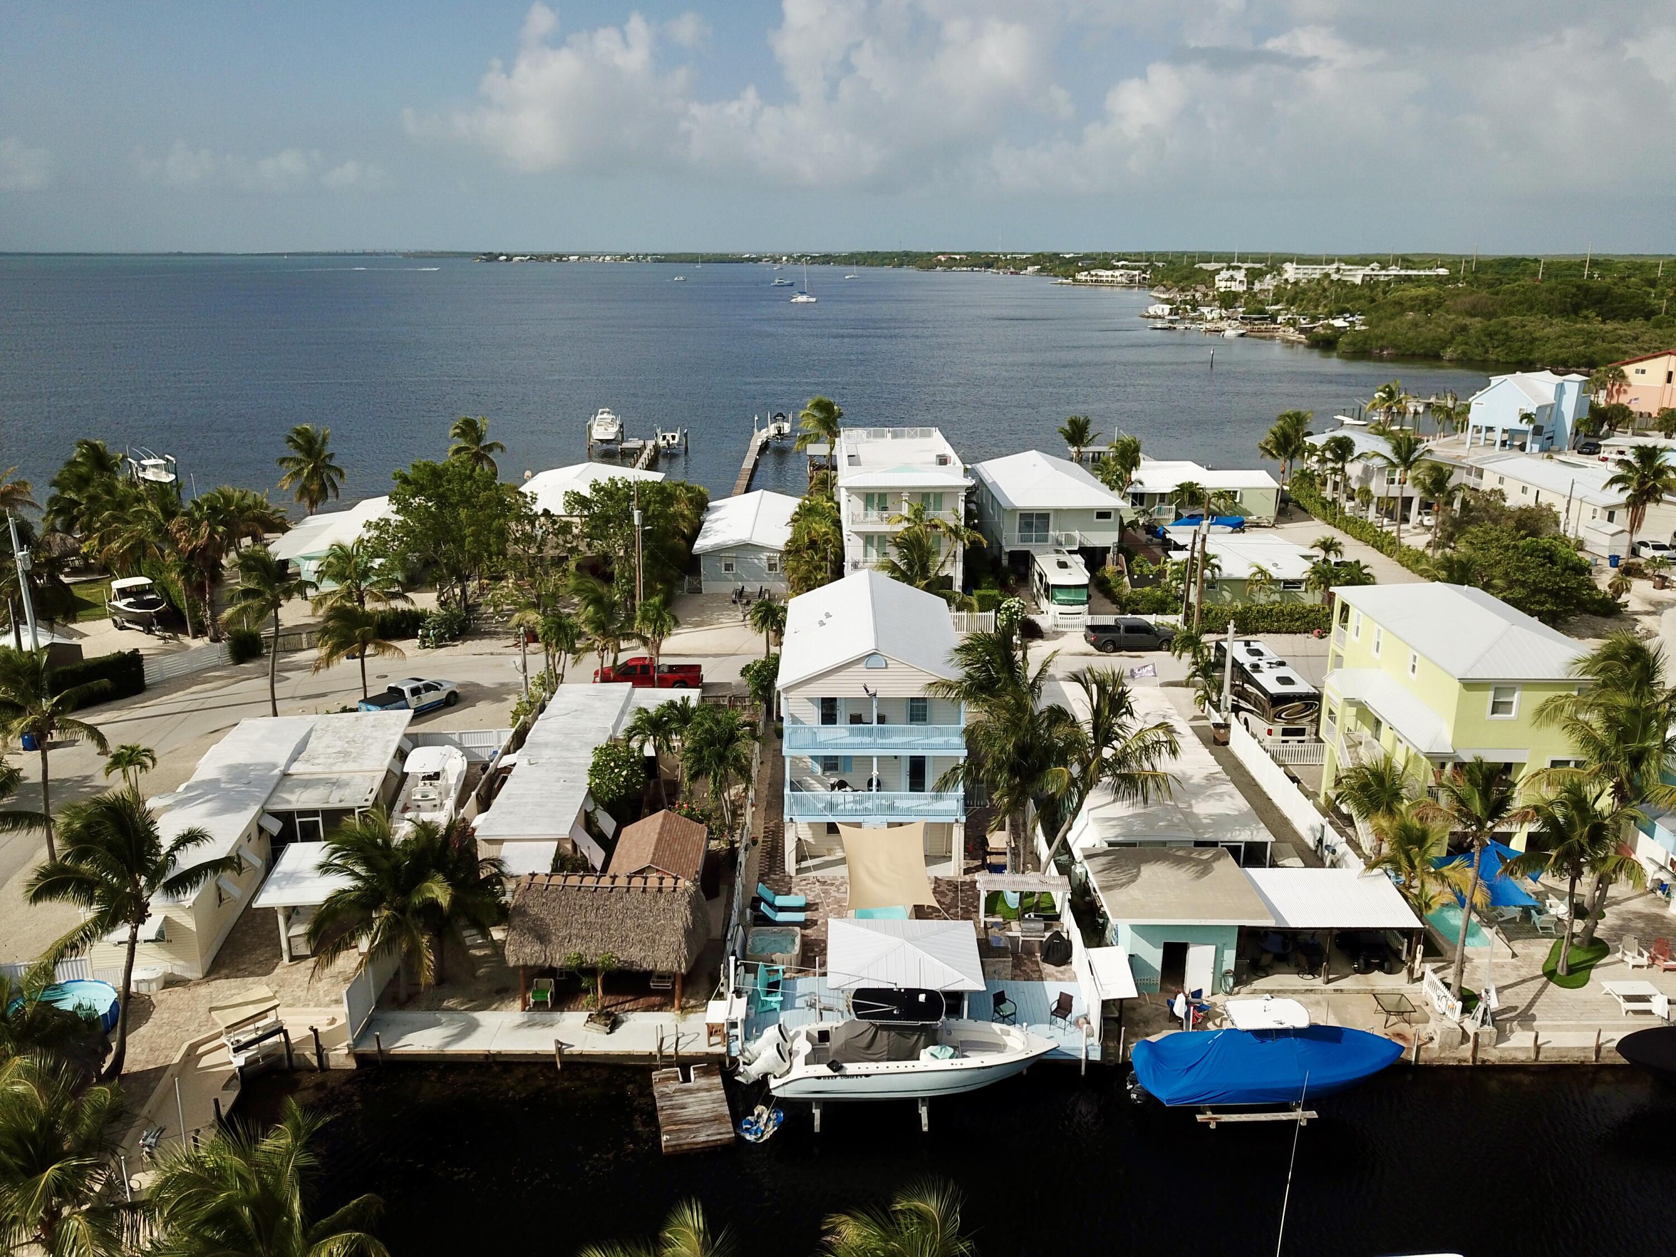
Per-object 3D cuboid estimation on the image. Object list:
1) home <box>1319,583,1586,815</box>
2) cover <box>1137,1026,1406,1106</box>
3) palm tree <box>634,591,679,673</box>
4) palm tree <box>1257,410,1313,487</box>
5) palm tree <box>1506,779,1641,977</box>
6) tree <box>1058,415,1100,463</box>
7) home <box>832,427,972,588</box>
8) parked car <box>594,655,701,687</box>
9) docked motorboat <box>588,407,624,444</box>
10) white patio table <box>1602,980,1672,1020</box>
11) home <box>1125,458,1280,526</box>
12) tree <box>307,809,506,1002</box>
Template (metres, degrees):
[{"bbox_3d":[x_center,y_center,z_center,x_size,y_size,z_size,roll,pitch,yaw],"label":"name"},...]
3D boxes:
[{"bbox_3d":[26.700,3.639,55.792,8.800,9.800,13.600,0,17,0],"label":"home"},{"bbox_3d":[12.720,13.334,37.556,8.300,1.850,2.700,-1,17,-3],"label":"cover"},{"bbox_3d":[-10.100,1.508,70.426,2.600,6.900,2.600,0,17,0],"label":"palm tree"},{"bbox_3d":[41.942,-15.177,118.847,5.158,10.729,5.158,0,17,0],"label":"palm tree"},{"bbox_3d":[25.503,8.818,44.180,4.674,7.702,4.674,0,17,0],"label":"palm tree"},{"bbox_3d":[22.700,-15.237,119.140,4.300,9.600,4.300,0,17,0],"label":"tree"},{"bbox_3d":[4.800,-9.911,101.213,9.600,9.500,23.000,0,17,1],"label":"home"},{"bbox_3d":[-10.850,2.587,72.700,6.000,1.930,2.050,0,17,0],"label":"parked car"},{"bbox_3d":[-30.630,-27.087,166.855,3.200,3.532,9.300,-1,17,-3],"label":"docked motorboat"},{"bbox_3d":[26.600,12.418,42.242,1.700,0.760,1.450,0,17,0],"label":"white patio table"},{"bbox_3d":[33.600,-12.950,119.197,14.800,5.000,10.600,0,17,0],"label":"home"},{"bbox_3d":[-14.200,9.420,42.074,6.400,6.600,6.200,0,17,0],"label":"tree"}]

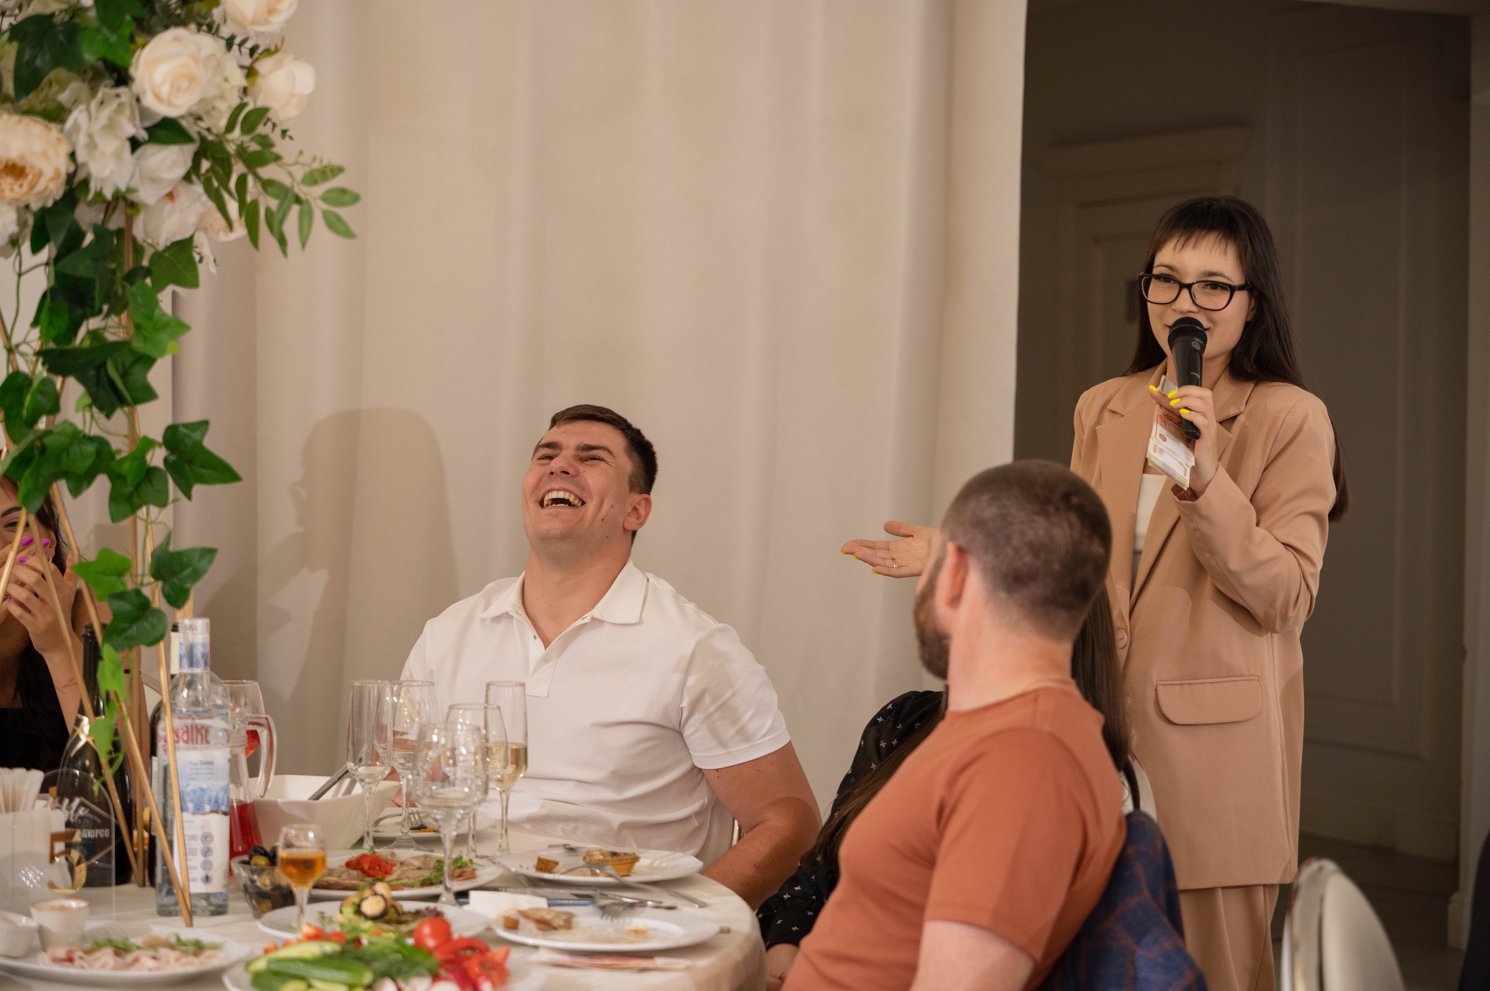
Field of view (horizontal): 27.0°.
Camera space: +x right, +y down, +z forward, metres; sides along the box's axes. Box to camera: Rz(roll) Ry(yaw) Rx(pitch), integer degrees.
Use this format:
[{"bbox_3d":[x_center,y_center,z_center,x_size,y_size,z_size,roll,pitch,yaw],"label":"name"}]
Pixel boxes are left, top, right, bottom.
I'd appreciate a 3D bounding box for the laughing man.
[{"bbox_3d":[-0.284,0.540,4.067,0.620,1.315,0.800,1,2,28],"label":"laughing man"}]

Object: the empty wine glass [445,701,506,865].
[{"bbox_3d":[-0.329,0.357,3.775,0.082,0.200,0.082,0,2,0],"label":"empty wine glass"}]

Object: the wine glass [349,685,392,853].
[{"bbox_3d":[-0.465,0.344,3.849,0.056,0.220,0.056,0,2,0],"label":"wine glass"}]

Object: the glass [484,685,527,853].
[{"bbox_3d":[-0.297,0.344,3.852,0.056,0.221,0.056,0,2,0],"label":"glass"}]

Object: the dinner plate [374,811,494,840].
[{"bbox_3d":[-0.447,0.436,4.047,0.250,0.025,0.250,0,2,0],"label":"dinner plate"}]

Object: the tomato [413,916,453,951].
[{"bbox_3d":[-0.308,0.433,3.060,0.039,0.036,0.039,0,2,0],"label":"tomato"}]

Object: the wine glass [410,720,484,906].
[{"bbox_3d":[-0.328,0.363,3.453,0.083,0.210,0.083,0,2,0],"label":"wine glass"}]

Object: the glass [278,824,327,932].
[{"bbox_3d":[-0.455,0.408,3.184,0.050,0.135,0.050,0,2,0],"label":"glass"}]

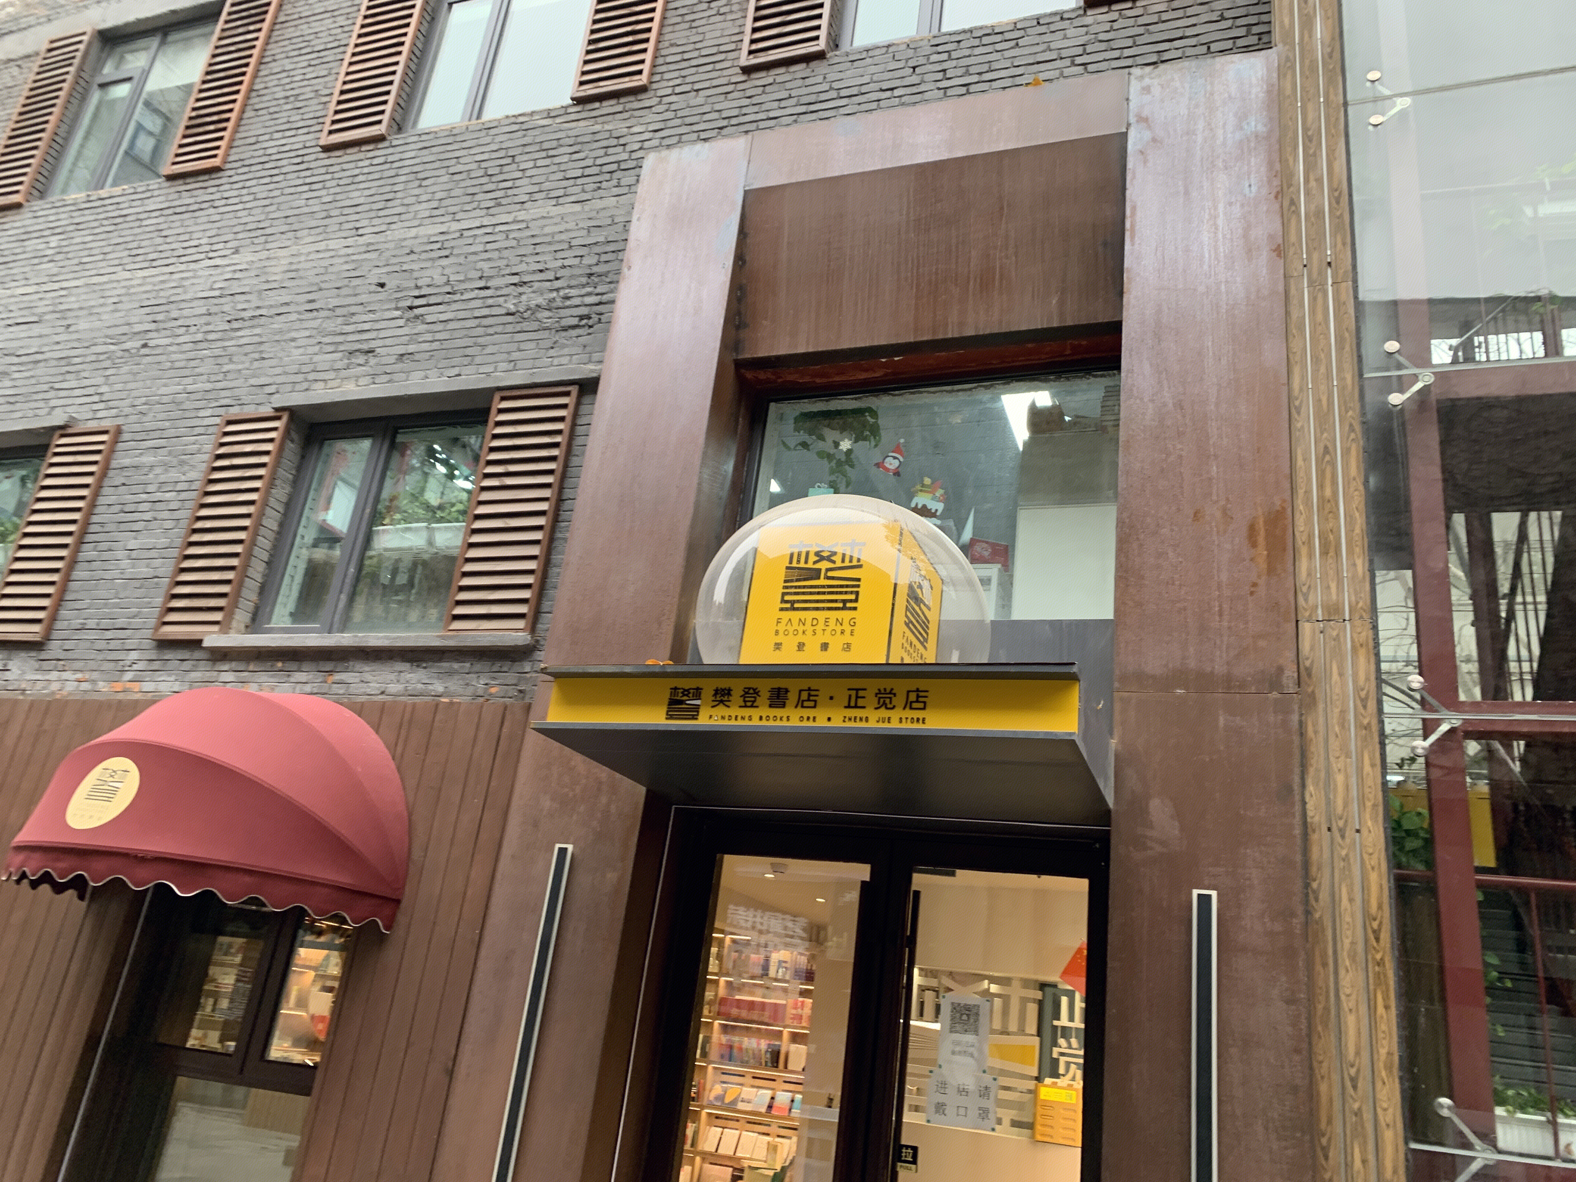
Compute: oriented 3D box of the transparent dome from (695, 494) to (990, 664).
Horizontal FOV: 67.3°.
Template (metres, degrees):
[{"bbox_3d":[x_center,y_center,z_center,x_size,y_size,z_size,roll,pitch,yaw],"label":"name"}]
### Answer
[{"bbox_3d":[0.236,0.042,4.797,1.180,0.830,1.180,-1,-21,22],"label":"transparent dome"}]

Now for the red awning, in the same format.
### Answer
[{"bbox_3d":[-2.983,0.918,5.809,2.080,1.180,1.070,-1,-21,22],"label":"red awning"}]

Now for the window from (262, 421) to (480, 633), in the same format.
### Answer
[{"bbox_3d":[-2.394,-0.373,6.953,1.500,1.470,0.100,-1,-21,22],"label":"window"}]

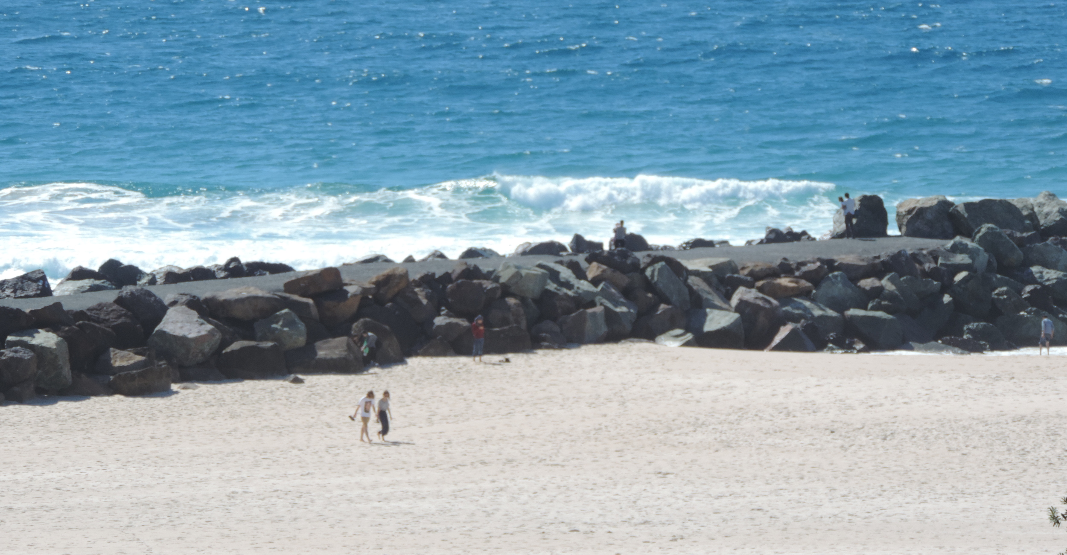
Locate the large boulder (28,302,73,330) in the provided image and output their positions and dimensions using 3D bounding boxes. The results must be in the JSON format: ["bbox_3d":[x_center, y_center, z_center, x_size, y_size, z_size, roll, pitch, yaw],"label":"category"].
[{"bbox_3d":[-16.974,1.349,271.000,1.610,0.970,1.250,0,5,0],"label":"large boulder"}]

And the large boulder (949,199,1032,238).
[{"bbox_3d":[17.968,-2.303,302.000,3.230,1.570,2.300,0,5,0],"label":"large boulder"}]

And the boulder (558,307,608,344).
[{"bbox_3d":[1.815,1.800,281.955,1.775,1.391,1.620,0,4,0],"label":"boulder"}]

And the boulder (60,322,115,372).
[{"bbox_3d":[-15.423,2.393,266.500,1.932,1.689,1.738,0,5,0],"label":"boulder"}]

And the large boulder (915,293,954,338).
[{"bbox_3d":[15.193,1.453,292.000,1.480,1.670,1.500,0,5,0],"label":"large boulder"}]

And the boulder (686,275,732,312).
[{"bbox_3d":[6.619,0.612,290.000,1.730,1.380,1.400,0,5,0],"label":"boulder"}]

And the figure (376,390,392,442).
[{"bbox_3d":[-4.744,4.399,245.000,0.500,1.650,0.470,3,5,42],"label":"figure"}]

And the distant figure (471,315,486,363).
[{"bbox_3d":[-1.994,2.221,279.300,0.500,1.720,0.420,-3,6,-30],"label":"distant figure"}]

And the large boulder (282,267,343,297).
[{"bbox_3d":[-7.797,0.162,272.000,2.150,0.980,1.500,0,4,0],"label":"large boulder"}]

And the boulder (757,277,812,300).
[{"bbox_3d":[9.670,0.402,297.000,2.217,0.816,1.400,0,4,0],"label":"boulder"}]

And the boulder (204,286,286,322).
[{"bbox_3d":[-10.255,0.934,274.000,2.934,1.172,1.819,0,5,0],"label":"boulder"}]

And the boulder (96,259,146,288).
[{"bbox_3d":[-14.684,-0.148,274.500,1.720,0.960,1.400,0,4,0],"label":"boulder"}]

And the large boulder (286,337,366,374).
[{"bbox_3d":[-7.506,2.802,277.000,2.820,1.380,1.900,0,5,0],"label":"large boulder"}]

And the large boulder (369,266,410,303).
[{"bbox_3d":[-5.246,0.333,279.488,1.466,1.437,1.496,0,4,0],"label":"large boulder"}]

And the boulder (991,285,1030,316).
[{"bbox_3d":[18.397,0.981,297.321,1.404,1.248,1.365,0,4,0],"label":"boulder"}]

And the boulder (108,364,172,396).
[{"bbox_3d":[-13.582,3.568,266.000,2.216,1.038,1.400,0,4,0],"label":"boulder"}]

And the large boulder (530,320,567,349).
[{"bbox_3d":[0.536,2.027,275.500,1.340,1.050,1.150,0,4,0],"label":"large boulder"}]

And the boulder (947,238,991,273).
[{"bbox_3d":[16.997,-0.830,301.000,1.726,1.349,1.400,0,4,0],"label":"boulder"}]

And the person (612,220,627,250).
[{"bbox_3d":[3.251,-1.329,289.000,0.550,1.650,0.400,0,5,0],"label":"person"}]

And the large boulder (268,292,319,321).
[{"bbox_3d":[-8.553,1.058,275.500,1.758,1.013,1.495,0,5,0],"label":"large boulder"}]

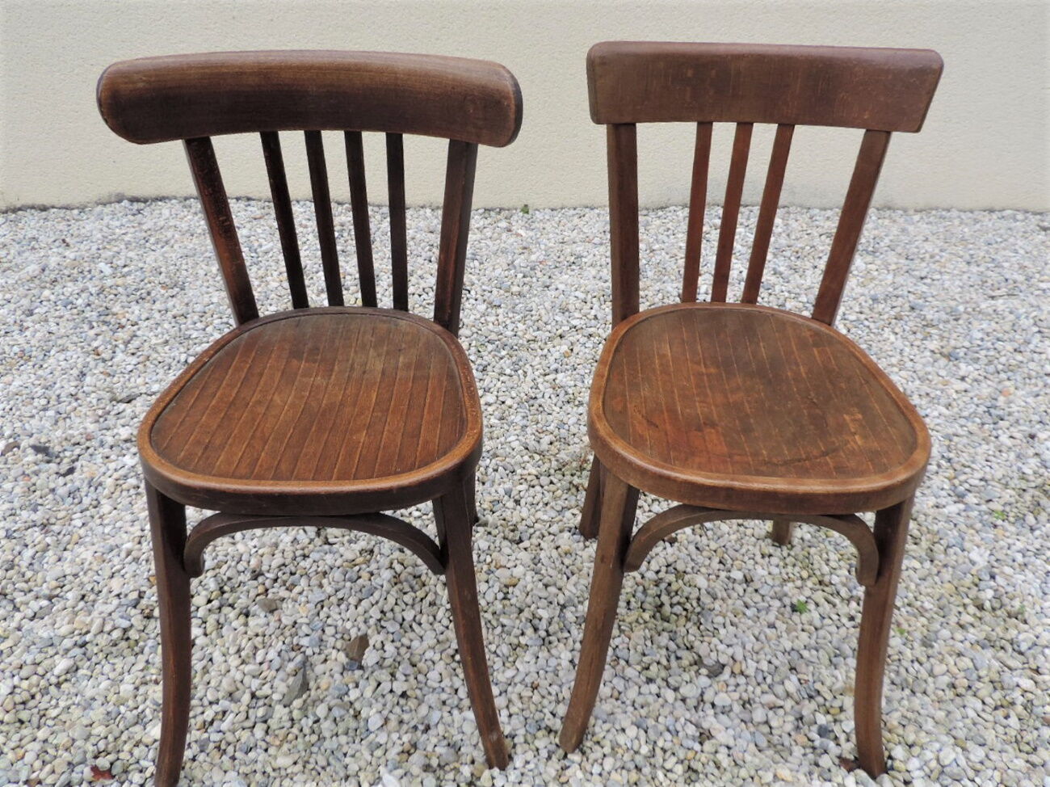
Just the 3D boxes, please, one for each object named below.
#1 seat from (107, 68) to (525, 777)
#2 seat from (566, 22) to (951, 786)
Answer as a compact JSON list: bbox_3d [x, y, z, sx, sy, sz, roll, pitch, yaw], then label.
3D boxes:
[{"bbox_3d":[-0.260,0.035,0.973,0.515,0.820,0.538,-1,35,-2],"label":"seat"},{"bbox_3d":[0.290,0.031,0.986,0.455,0.825,0.535,3,35,2],"label":"seat"}]

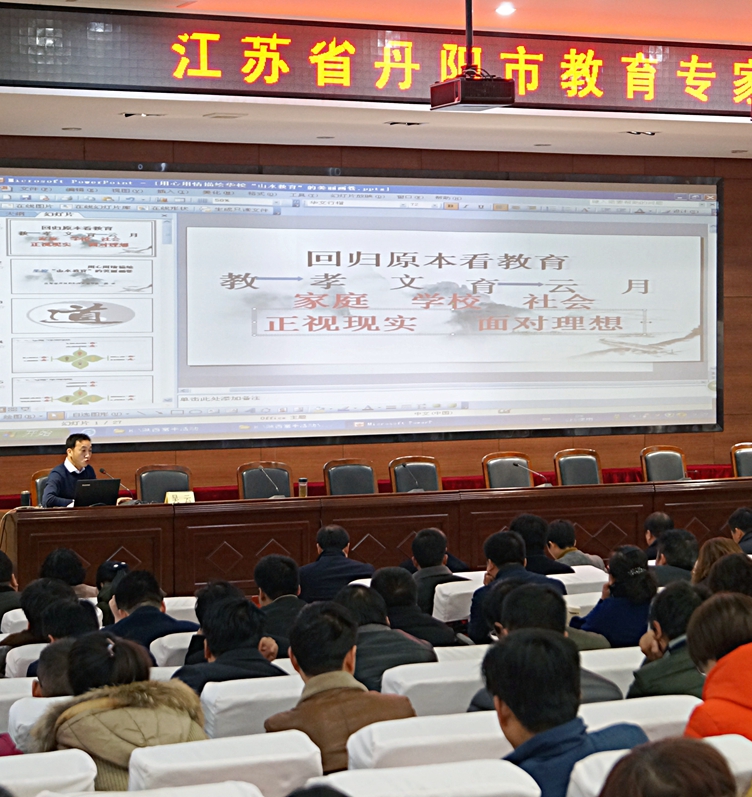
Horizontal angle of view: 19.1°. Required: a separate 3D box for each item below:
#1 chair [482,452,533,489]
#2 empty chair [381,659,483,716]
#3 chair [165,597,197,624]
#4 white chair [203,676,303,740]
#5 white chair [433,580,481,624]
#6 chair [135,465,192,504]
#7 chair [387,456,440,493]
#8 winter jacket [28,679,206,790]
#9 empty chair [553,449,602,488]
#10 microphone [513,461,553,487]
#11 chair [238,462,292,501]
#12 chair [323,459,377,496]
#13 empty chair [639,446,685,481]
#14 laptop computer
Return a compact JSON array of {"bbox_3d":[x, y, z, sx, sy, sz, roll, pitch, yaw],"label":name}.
[{"bbox_3d":[1.244,0.956,18.921,0.570,0.970,0.600,-1,2,-26],"label":"chair"},{"bbox_3d":[0.159,1.282,6.772,0.560,1.000,0.650,-1,2,-26],"label":"empty chair"},{"bbox_3d":[-0.983,1.409,10.488,0.540,1.000,0.600,-1,2,-25],"label":"chair"},{"bbox_3d":[-0.339,1.294,6.528,0.560,1.000,0.650,-1,2,-26],"label":"white chair"},{"bbox_3d":[0.424,1.441,11.453,0.580,1.000,0.630,-1,2,-25],"label":"white chair"},{"bbox_3d":[-1.584,1.025,17.594,0.560,0.980,0.600,-1,2,-27],"label":"chair"},{"bbox_3d":[0.440,0.975,18.619,0.560,0.980,0.600,-1,2,-27],"label":"chair"},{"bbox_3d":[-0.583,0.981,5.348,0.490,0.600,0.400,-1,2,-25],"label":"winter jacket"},{"bbox_3d":[1.877,0.941,19.230,0.570,0.970,0.600,-1,2,-26],"label":"empty chair"},{"bbox_3d":[1.296,0.630,18.386,0.420,0.197,0.140,2,3,45],"label":"microphone"},{"bbox_3d":[-0.790,1.004,17.925,0.570,0.970,0.600,-1,2,-26],"label":"chair"},{"bbox_3d":[-0.118,0.997,18.358,0.570,0.990,0.620,-1,2,-25],"label":"chair"},{"bbox_3d":[2.658,0.923,19.613,0.570,0.970,0.600,-1,2,-26],"label":"empty chair"},{"bbox_3d":[-2.107,0.703,16.800,0.340,0.210,0.280,-1,2,-20],"label":"laptop computer"}]

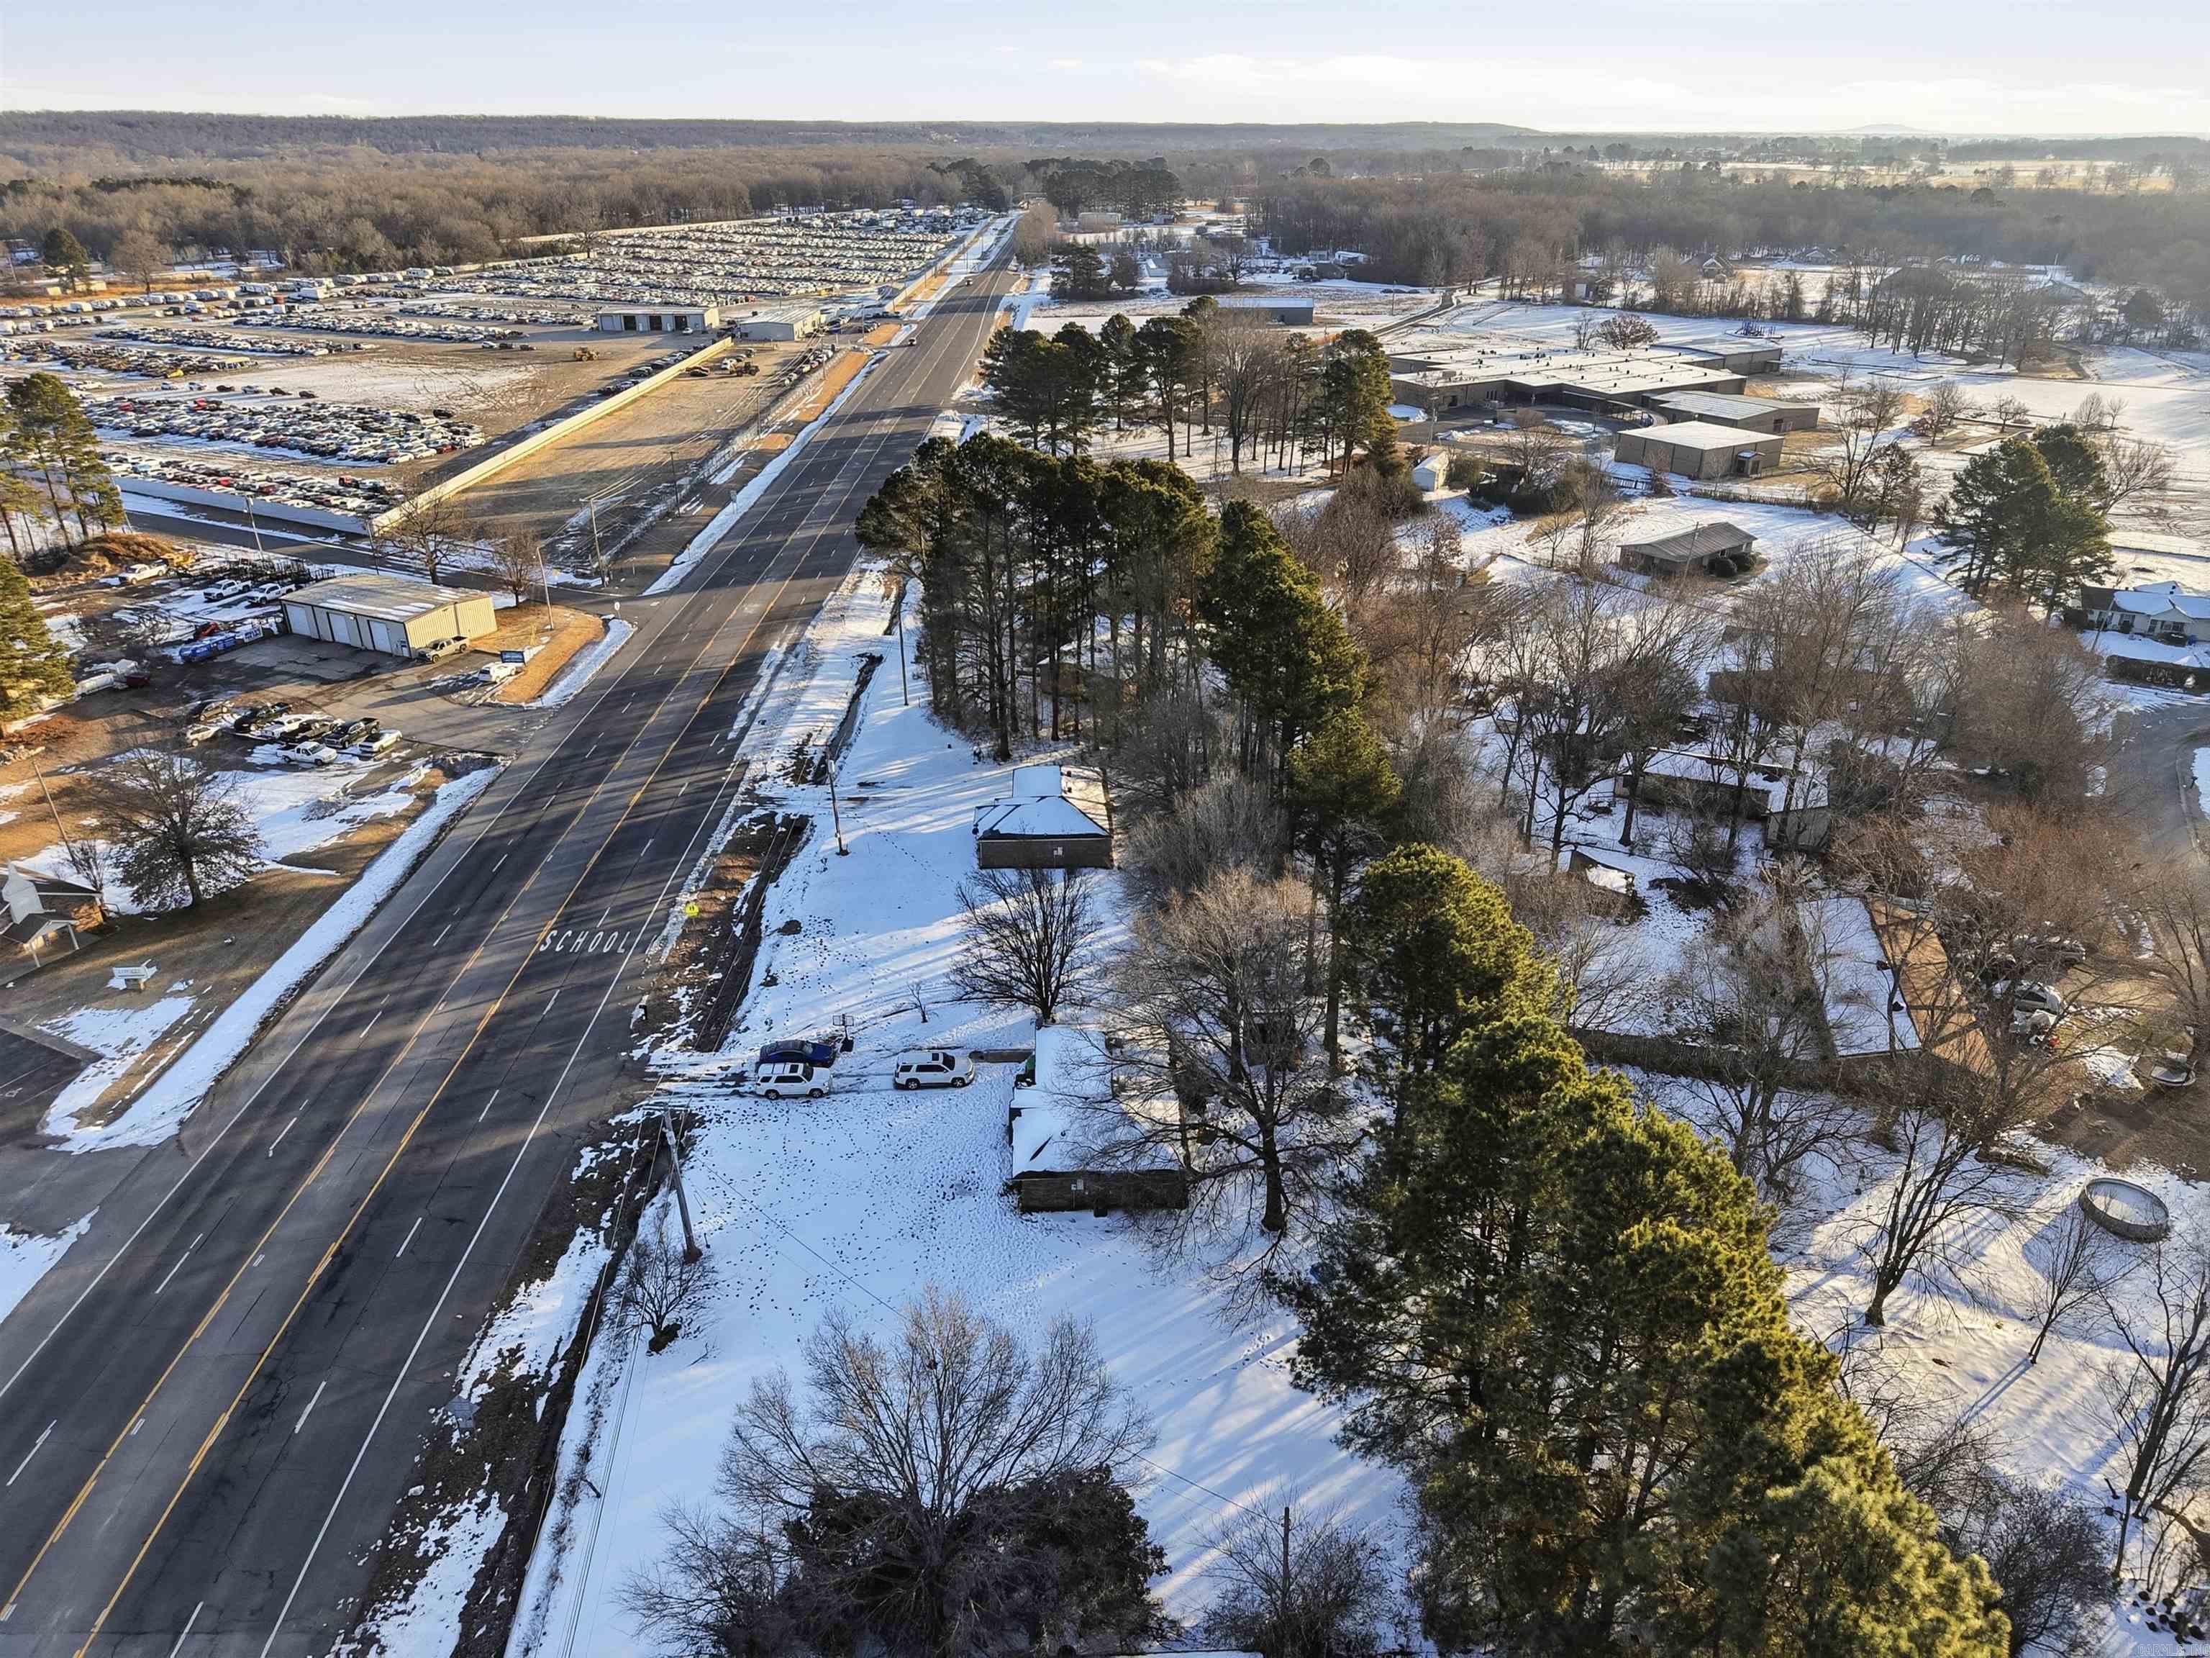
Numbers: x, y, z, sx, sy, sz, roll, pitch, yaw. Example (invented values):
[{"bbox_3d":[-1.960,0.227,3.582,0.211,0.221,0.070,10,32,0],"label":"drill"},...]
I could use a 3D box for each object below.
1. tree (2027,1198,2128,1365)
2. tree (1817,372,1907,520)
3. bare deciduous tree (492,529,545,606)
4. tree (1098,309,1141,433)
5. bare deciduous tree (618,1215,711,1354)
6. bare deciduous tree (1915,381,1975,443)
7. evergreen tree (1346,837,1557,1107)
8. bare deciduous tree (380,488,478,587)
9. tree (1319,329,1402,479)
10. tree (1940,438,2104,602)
[{"bbox_3d":[45.451,21.443,72.038,4.130,9.630,4.130,0,25,0],"label":"tree"},{"bbox_3d":[112.900,-56.589,229.169,12.800,20.500,12.600,0,25,0],"label":"tree"},{"bbox_3d":[-73.600,-32.824,192.210,6.400,9.600,6.400,0,25,0],"label":"bare deciduous tree"},{"bbox_3d":[2.900,-88.335,297.012,8.600,22.000,8.300,0,25,0],"label":"tree"},{"bbox_3d":[-22.122,22.332,75.185,5.000,7.000,5.000,0,24,0],"label":"bare deciduous tree"},{"bbox_3d":[156.700,-77.909,287.038,9.900,11.300,9.700,0,25,0],"label":"bare deciduous tree"},{"bbox_3d":[19.602,10.148,87.451,11.200,19.000,11.000,0,24,0],"label":"evergreen tree"},{"bbox_3d":[-86.800,-37.314,196.523,11.500,12.500,11.300,0,25,0],"label":"bare deciduous tree"},{"bbox_3d":[42.606,-70.918,256.277,13.580,24.200,13.580,0,25,0],"label":"tree"},{"bbox_3d":[113.700,-38.562,190.693,16.500,21.300,16.000,0,25,0],"label":"tree"}]

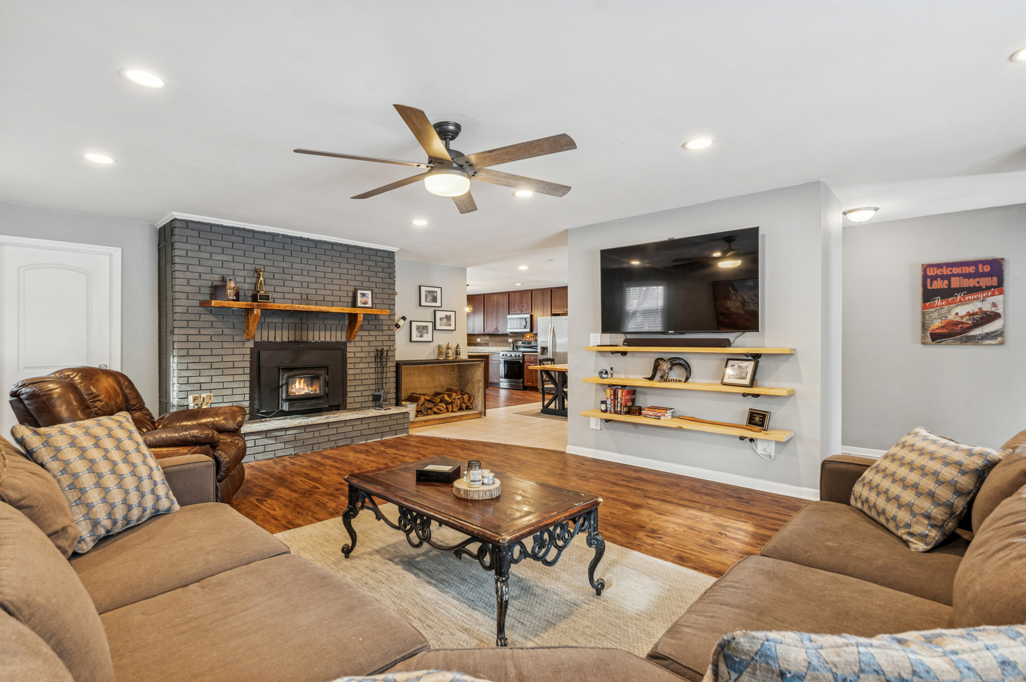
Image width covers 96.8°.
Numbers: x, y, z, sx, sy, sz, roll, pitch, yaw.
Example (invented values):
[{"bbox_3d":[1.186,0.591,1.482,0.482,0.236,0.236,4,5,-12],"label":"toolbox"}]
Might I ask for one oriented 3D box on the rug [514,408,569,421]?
[{"bbox_3d":[1.351,1.201,8.007,1.520,0.012,2.350,0,0,41],"label":"rug"}]

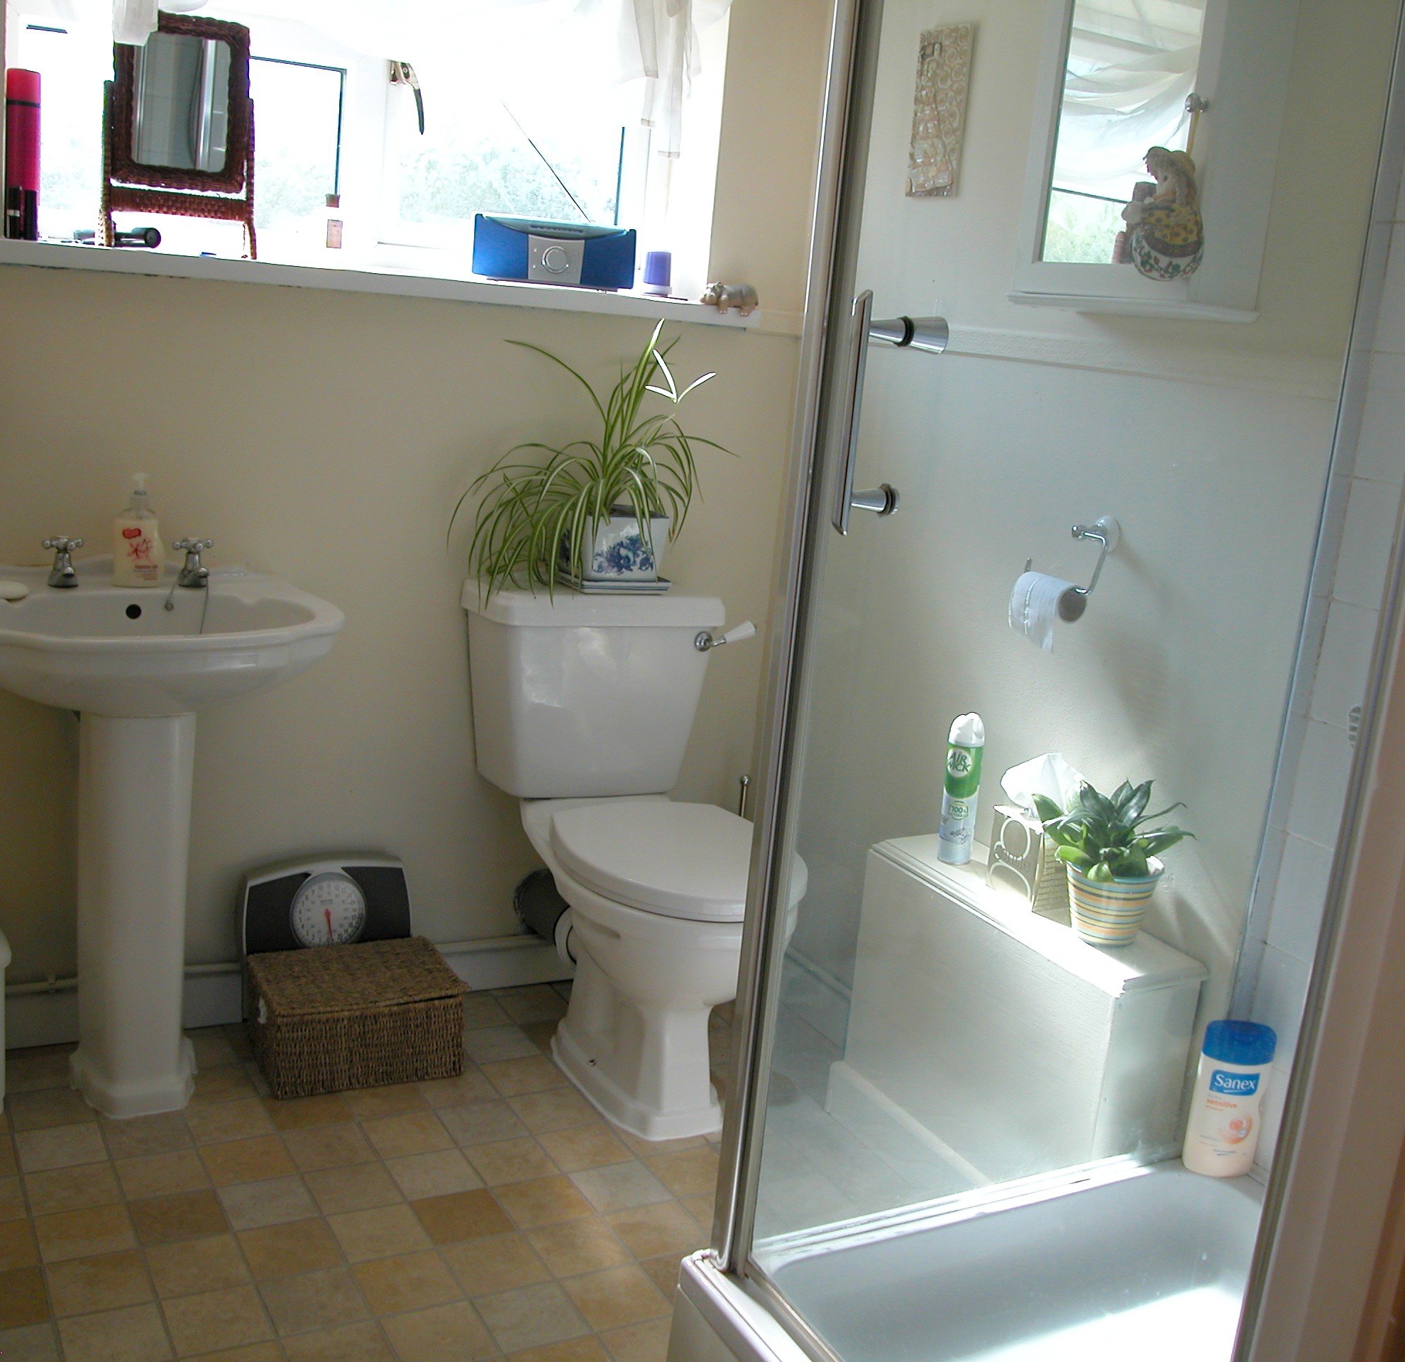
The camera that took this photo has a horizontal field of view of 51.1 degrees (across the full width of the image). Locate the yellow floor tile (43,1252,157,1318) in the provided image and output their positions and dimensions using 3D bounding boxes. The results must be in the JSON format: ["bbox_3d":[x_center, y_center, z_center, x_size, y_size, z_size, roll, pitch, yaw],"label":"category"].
[{"bbox_3d":[-0.754,0.759,1.835,0.120,0.010,0.120,-1,13,-30],"label":"yellow floor tile"}]

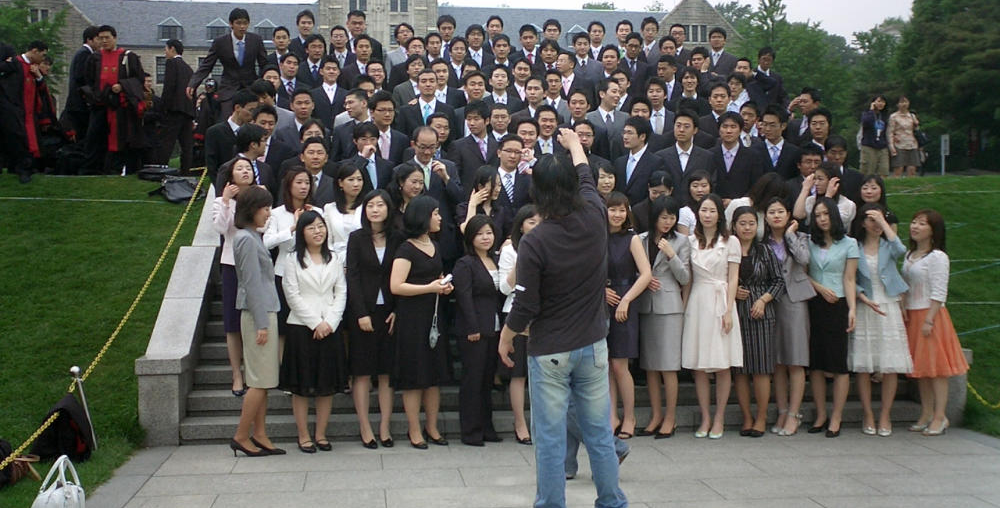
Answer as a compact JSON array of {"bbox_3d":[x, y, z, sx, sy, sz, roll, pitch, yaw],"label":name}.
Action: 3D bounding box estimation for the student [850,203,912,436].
[{"bbox_3d":[2.748,0.462,7.700,0.460,1.655,0.400,0,1,22],"label":"student"}]

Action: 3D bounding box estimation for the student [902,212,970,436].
[{"bbox_3d":[3.106,0.496,7.670,0.340,1.600,0.410,-1,1,-30],"label":"student"}]

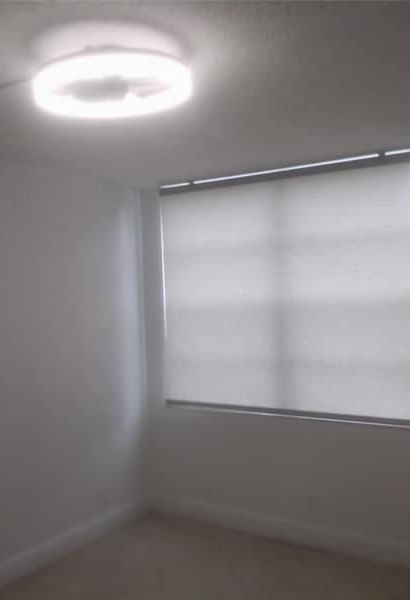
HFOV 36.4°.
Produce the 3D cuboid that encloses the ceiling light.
[{"bbox_3d":[-0.302,-0.740,2.060,0.510,0.140,0.510,-2,1,0],"label":"ceiling light"}]

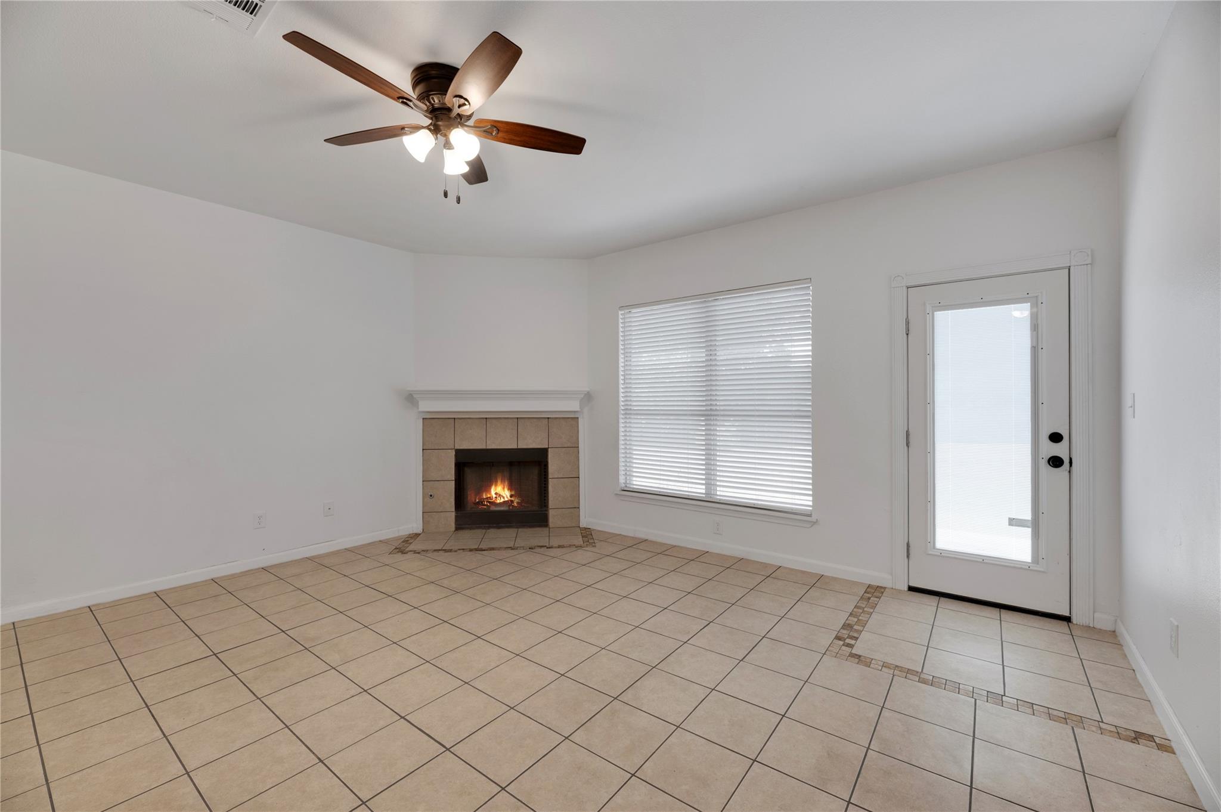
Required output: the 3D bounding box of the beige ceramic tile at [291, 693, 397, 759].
[{"bbox_3d":[-1.053,1.264,1.892,0.303,0.012,0.303,0,0,37],"label":"beige ceramic tile"}]

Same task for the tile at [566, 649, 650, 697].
[{"bbox_3d":[-0.005,1.250,2.224,0.298,0.010,0.298,0,-1,37],"label":"tile"}]

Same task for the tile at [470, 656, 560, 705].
[{"bbox_3d":[-0.432,1.250,2.160,0.298,0.010,0.298,0,-1,37],"label":"tile"}]

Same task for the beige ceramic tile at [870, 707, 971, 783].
[{"bbox_3d":[1.146,1.244,1.744,0.298,0.010,0.298,0,-1,37],"label":"beige ceramic tile"}]

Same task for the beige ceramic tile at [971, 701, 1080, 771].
[{"bbox_3d":[1.587,1.261,1.818,0.303,0.012,0.303,0,0,37],"label":"beige ceramic tile"}]

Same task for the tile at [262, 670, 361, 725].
[{"bbox_3d":[-1.297,1.266,2.077,0.303,0.012,0.303,0,0,37],"label":"tile"}]

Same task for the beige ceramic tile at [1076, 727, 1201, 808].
[{"bbox_3d":[1.800,1.243,1.641,0.265,0.010,0.298,0,-1,37],"label":"beige ceramic tile"}]

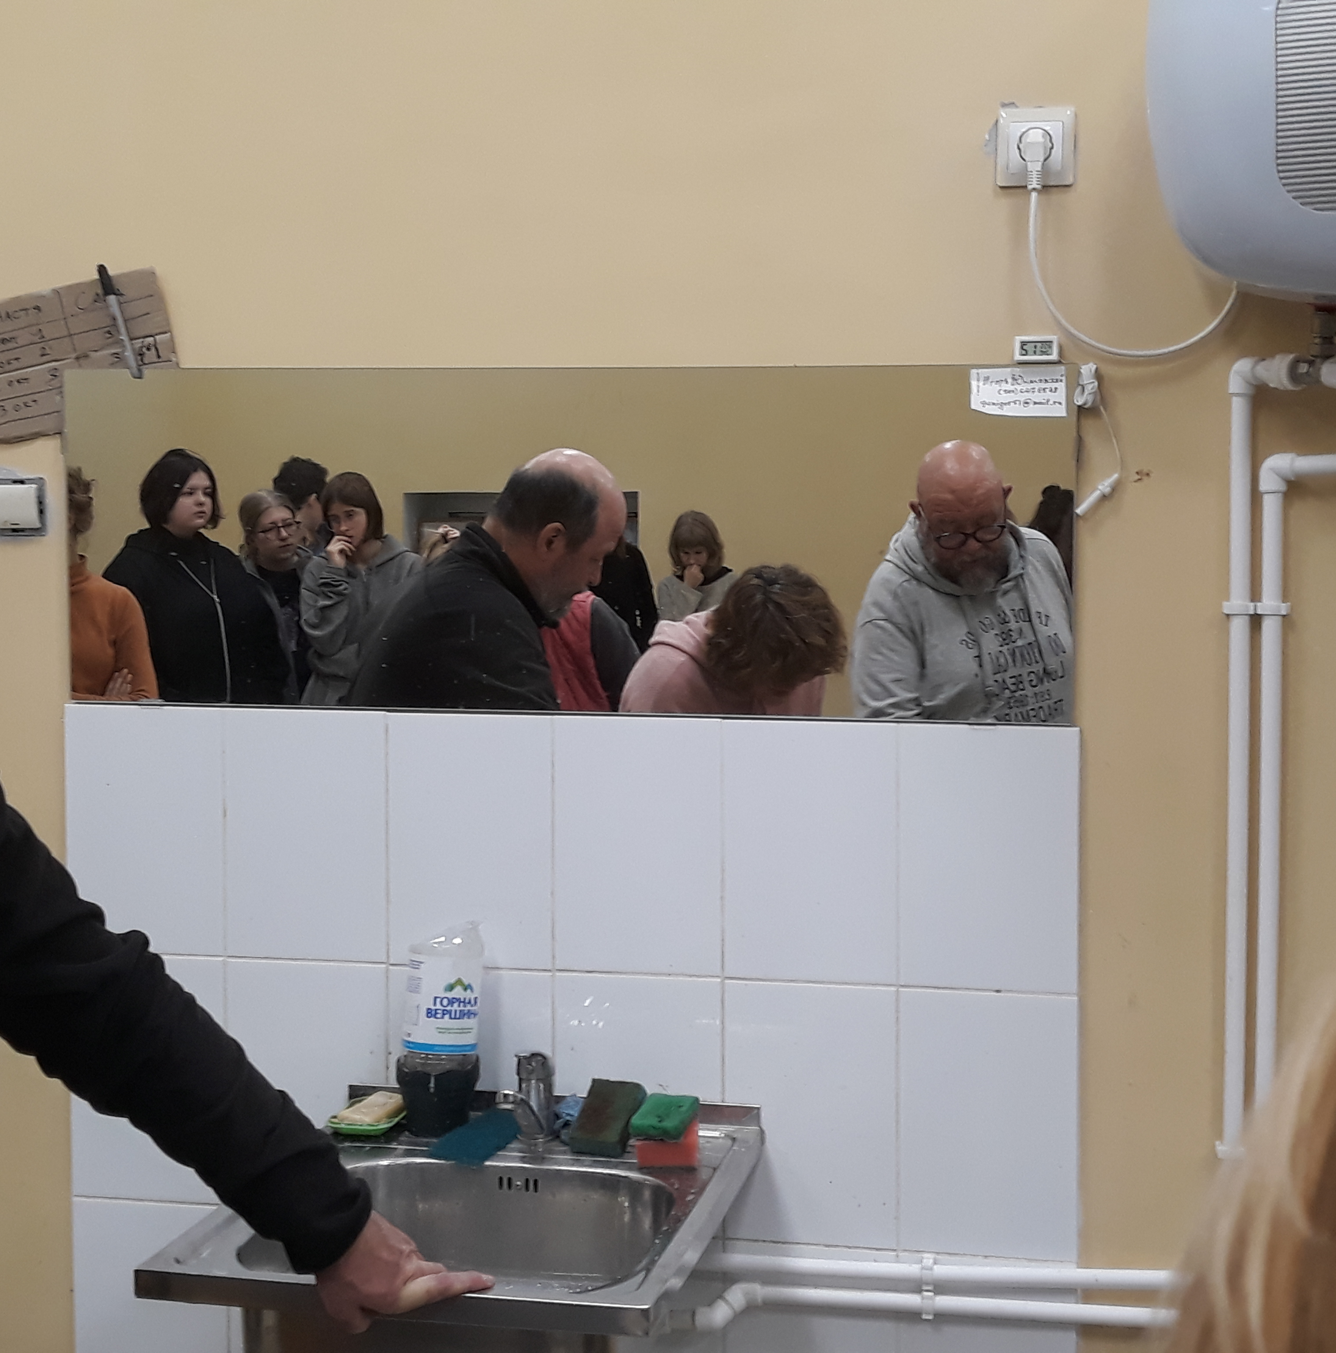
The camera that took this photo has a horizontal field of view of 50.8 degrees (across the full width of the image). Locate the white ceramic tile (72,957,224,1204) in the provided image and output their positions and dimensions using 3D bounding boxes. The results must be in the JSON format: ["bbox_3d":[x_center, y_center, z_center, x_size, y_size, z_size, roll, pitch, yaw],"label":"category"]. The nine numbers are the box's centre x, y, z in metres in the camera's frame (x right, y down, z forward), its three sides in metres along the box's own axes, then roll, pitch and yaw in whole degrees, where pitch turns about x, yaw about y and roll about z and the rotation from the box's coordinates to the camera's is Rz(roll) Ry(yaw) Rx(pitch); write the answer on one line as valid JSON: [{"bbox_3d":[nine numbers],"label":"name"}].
[{"bbox_3d":[-0.633,0.487,1.713,0.198,0.298,0.009,1,2,7],"label":"white ceramic tile"}]

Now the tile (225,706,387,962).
[{"bbox_3d":[-0.436,0.193,1.698,0.200,0.300,0.009,1,2,8],"label":"tile"}]

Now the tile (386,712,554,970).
[{"bbox_3d":[-0.233,0.194,1.652,0.198,0.298,0.009,1,2,7],"label":"tile"}]

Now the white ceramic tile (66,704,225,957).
[{"bbox_3d":[-0.630,0.188,1.703,0.198,0.298,0.009,1,2,7],"label":"white ceramic tile"}]

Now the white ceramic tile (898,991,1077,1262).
[{"bbox_3d":[0.363,0.509,1.599,0.200,0.300,0.009,1,2,8],"label":"white ceramic tile"}]

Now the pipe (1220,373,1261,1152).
[{"bbox_3d":[0.619,0.107,1.529,0.025,0.900,0.025,0,2,8],"label":"pipe"}]

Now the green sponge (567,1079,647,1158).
[{"bbox_3d":[-0.067,0.486,1.557,0.060,0.028,0.088,1,30,15],"label":"green sponge"}]

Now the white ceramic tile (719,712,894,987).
[{"bbox_3d":[0.163,0.203,1.617,0.200,0.300,0.009,1,2,8],"label":"white ceramic tile"}]

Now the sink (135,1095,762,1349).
[{"bbox_3d":[-0.193,0.588,1.434,0.488,0.182,0.440,1,2,12],"label":"sink"}]

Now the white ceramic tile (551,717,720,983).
[{"bbox_3d":[-0.035,0.199,1.643,0.200,0.300,0.009,1,2,8],"label":"white ceramic tile"}]

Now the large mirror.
[{"bbox_3d":[-0.141,-0.155,1.641,1.200,0.400,0.008,1,2,8],"label":"large mirror"}]

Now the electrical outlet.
[{"bbox_3d":[0.406,-0.582,1.552,0.082,0.084,0.018,1,2,8],"label":"electrical outlet"}]

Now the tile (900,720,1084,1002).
[{"bbox_3d":[0.362,0.203,1.577,0.198,0.298,0.009,1,2,7],"label":"tile"}]

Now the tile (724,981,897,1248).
[{"bbox_3d":[0.161,0.500,1.613,0.198,0.298,0.009,1,2,7],"label":"tile"}]

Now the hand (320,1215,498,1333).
[{"bbox_3d":[-0.236,0.537,1.265,0.160,0.100,0.100,1,2,8],"label":"hand"}]

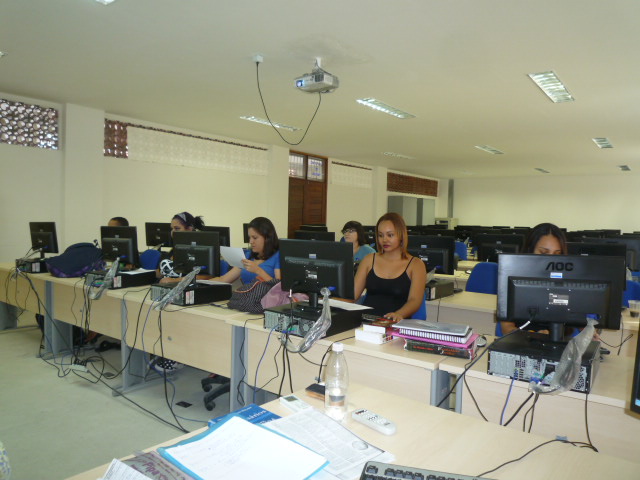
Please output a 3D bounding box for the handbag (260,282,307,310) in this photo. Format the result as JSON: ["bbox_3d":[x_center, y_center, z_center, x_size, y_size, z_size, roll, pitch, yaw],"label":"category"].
[{"bbox_3d":[-0.208,0.327,2.726,0.300,0.190,0.170,1,3,-14],"label":"handbag"}]

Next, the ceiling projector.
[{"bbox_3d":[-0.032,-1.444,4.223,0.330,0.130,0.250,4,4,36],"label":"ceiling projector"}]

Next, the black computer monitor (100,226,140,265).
[{"bbox_3d":[-1.867,0.091,4.323,0.520,0.400,0.190,3,3,28],"label":"black computer monitor"}]

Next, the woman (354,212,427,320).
[{"bbox_3d":[0.389,0.519,2.675,0.500,1.300,0.680,2,3,19],"label":"woman"}]

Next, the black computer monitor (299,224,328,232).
[{"bbox_3d":[-0.066,0.007,5.744,0.441,0.347,0.180,3,4,36],"label":"black computer monitor"}]

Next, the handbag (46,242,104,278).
[{"bbox_3d":[-2.193,0.171,4.171,0.460,0.310,0.320,-1,3,-28],"label":"handbag"}]

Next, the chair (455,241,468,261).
[{"bbox_3d":[1.875,0.536,6.710,0.560,0.940,0.580,3,4,36],"label":"chair"}]

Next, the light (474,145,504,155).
[{"bbox_3d":[3.407,-1.797,9.250,0.220,0.070,1.240,3,4,37],"label":"light"}]

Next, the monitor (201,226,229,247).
[{"bbox_3d":[-1.293,0.032,5.713,0.520,0.400,0.190,3,4,33],"label":"monitor"}]

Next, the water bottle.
[{"bbox_3d":[0.049,0.403,1.318,0.068,0.220,0.068,1,3,0],"label":"water bottle"}]

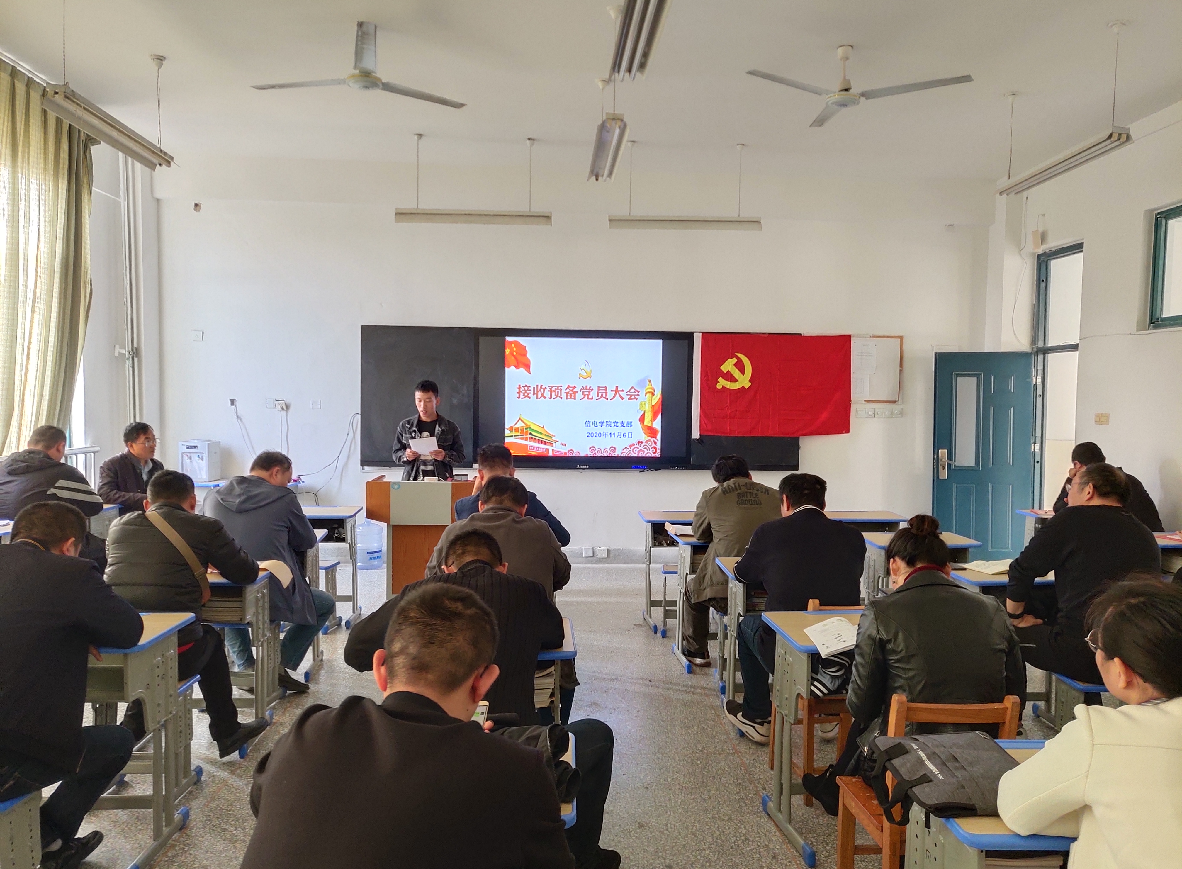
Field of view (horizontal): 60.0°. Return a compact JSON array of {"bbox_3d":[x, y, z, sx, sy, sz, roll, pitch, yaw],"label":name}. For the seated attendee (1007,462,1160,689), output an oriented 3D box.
[{"bbox_3d":[1.821,0.710,3.881,0.720,1.220,0.560,2,2,42],"label":"seated attendee"}]

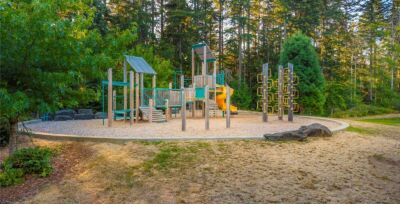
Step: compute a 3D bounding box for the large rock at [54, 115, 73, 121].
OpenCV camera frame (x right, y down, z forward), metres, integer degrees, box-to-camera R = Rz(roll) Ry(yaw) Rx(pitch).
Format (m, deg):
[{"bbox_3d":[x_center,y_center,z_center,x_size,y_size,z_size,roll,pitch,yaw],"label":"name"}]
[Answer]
[{"bbox_3d":[-8.171,0.928,16.600,1.000,0.380,0.700,0,2,-10],"label":"large rock"}]

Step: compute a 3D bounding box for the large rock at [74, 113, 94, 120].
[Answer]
[{"bbox_3d":[-7.164,0.899,17.200,1.120,0.480,0.800,0,2,-10],"label":"large rock"}]

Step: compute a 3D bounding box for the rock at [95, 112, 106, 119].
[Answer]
[{"bbox_3d":[-6.279,0.852,17.500,0.720,0.380,0.600,0,2,-10],"label":"rock"}]

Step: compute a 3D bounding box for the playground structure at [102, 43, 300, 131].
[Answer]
[{"bbox_3d":[0.300,-1.300,15.300,10.400,4.800,6.400,0,2,-12],"label":"playground structure"}]

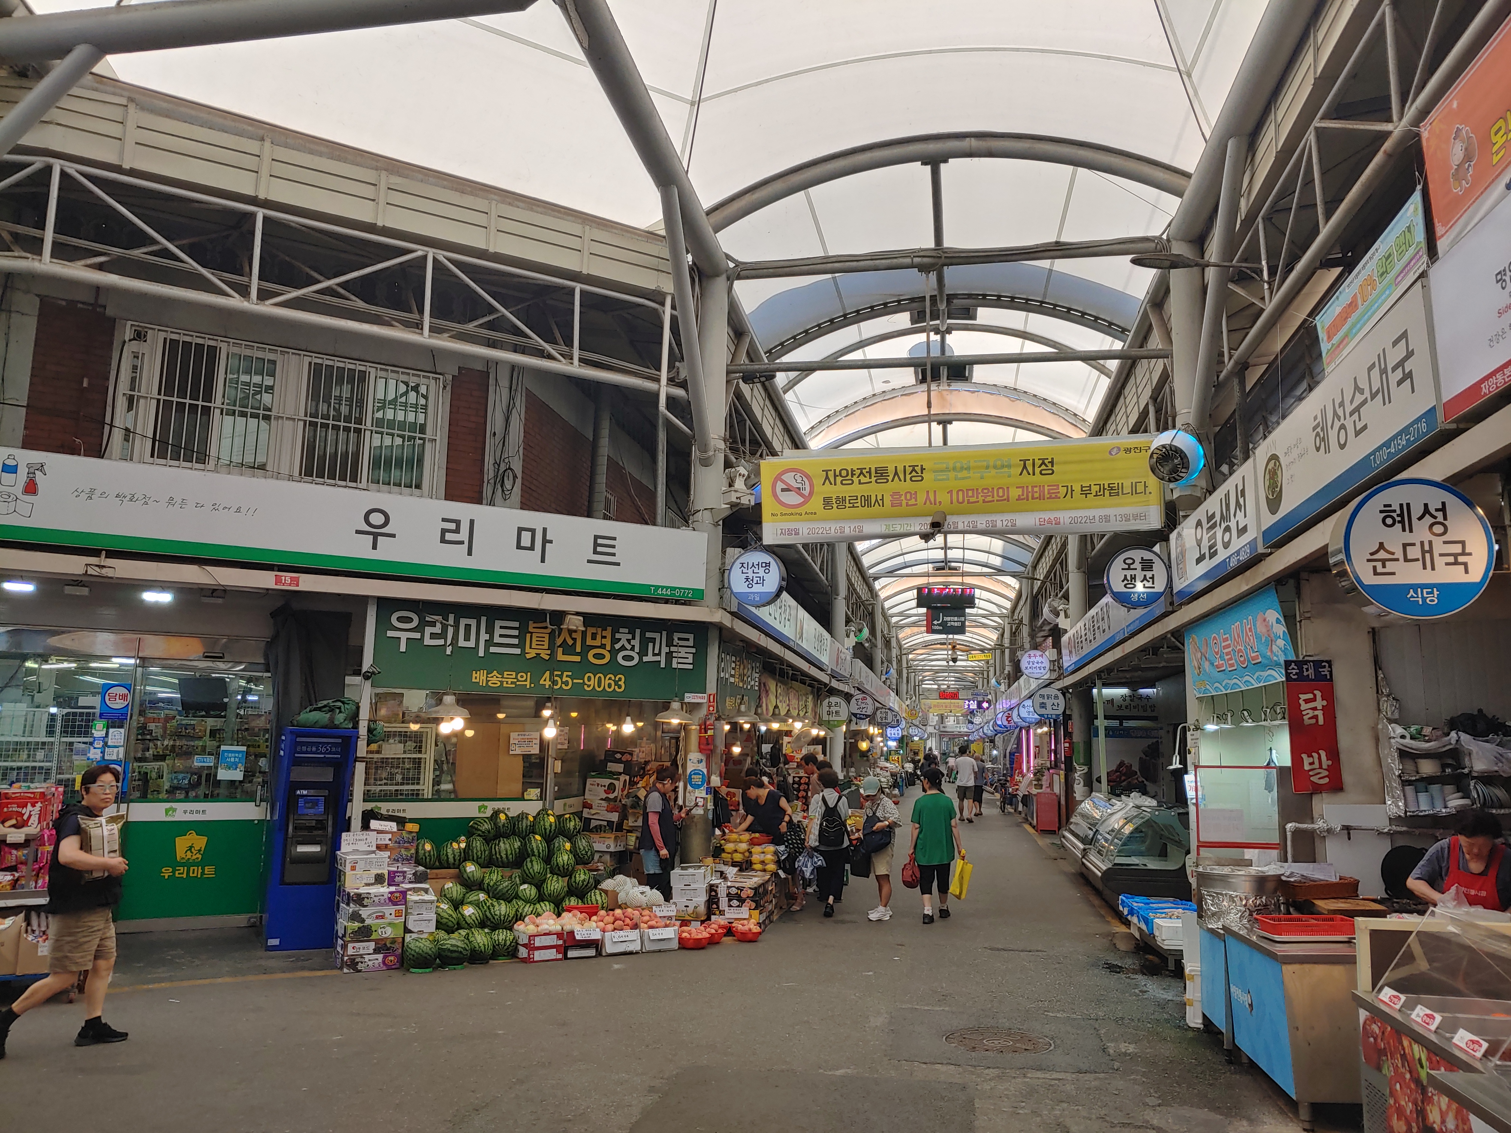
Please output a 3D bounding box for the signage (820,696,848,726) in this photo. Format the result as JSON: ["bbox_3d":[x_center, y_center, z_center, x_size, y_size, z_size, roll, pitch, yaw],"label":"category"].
[{"bbox_3d":[1.730,3.177,23.968,0.670,0.670,0.170,-1,-9,10],"label":"signage"}]

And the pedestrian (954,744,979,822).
[{"bbox_3d":[5.022,5.204,26.031,0.540,1.750,0.420,-1,-9,10],"label":"pedestrian"}]

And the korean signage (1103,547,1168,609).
[{"bbox_3d":[3.833,0.124,10.972,0.605,0.605,0.160,-1,-9,10],"label":"korean signage"}]

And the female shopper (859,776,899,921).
[{"bbox_3d":[1.299,2.913,11.391,0.400,1.450,0.460,5,-10,-24],"label":"female shopper"}]

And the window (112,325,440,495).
[{"bbox_3d":[-4.700,-1.490,10.991,2.971,1.421,0.150,6,-11,-28],"label":"window"}]

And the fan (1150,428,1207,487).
[{"bbox_3d":[4.235,-1.096,10.950,0.480,0.530,0.520,-23,9,-42],"label":"fan"}]

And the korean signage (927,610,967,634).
[{"bbox_3d":[3.990,1.156,22.749,0.818,0.528,0.100,-1,-9,10],"label":"korean signage"}]

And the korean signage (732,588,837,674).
[{"bbox_3d":[0.607,0.975,17.472,0.130,0.800,10.200,-1,-9,10],"label":"korean signage"}]

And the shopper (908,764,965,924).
[{"bbox_3d":[1.886,2.871,11.341,0.520,1.580,0.400,-1,-10,10],"label":"shopper"}]

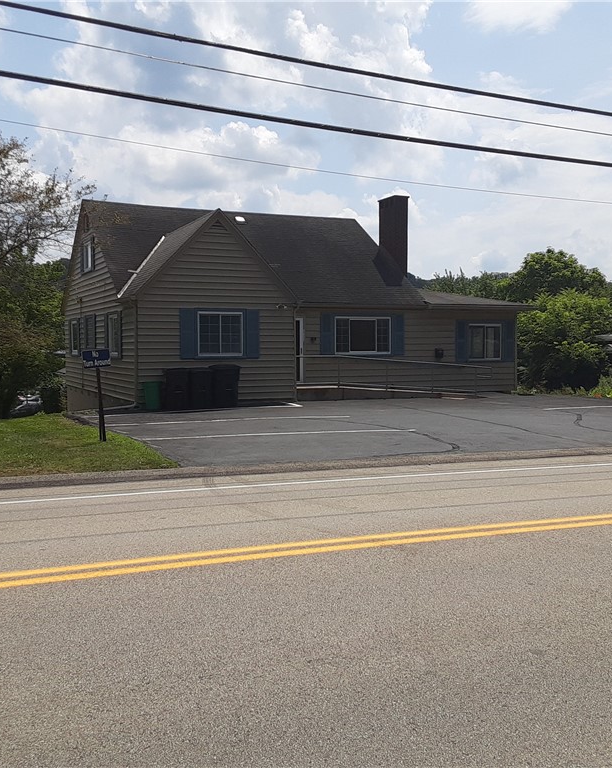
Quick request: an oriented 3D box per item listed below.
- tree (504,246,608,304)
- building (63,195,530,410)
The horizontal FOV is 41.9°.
[{"bbox_3d":[14.072,-3.140,45.228,7.200,9.000,7.000,-2,3,-26],"label":"tree"},{"bbox_3d":[-0.423,-3.298,30.309,15.500,7.900,12.150,-2,3,-26],"label":"building"}]

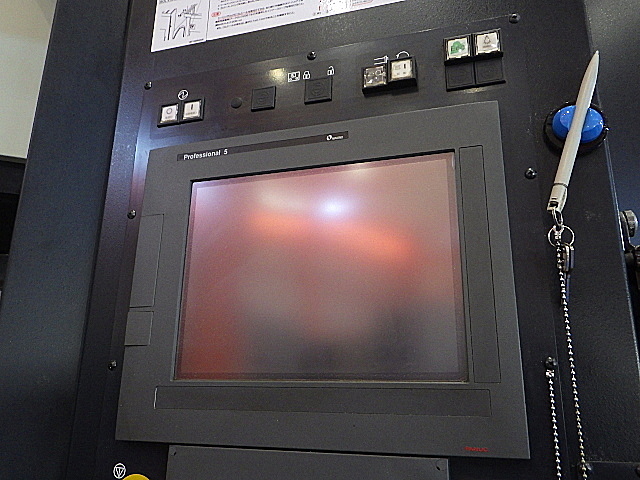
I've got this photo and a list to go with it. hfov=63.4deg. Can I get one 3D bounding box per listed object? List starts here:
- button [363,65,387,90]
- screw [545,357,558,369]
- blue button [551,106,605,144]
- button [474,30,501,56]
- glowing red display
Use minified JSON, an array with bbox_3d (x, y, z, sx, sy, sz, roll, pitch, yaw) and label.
[{"bbox_3d":[0.054,-0.152,0.493,0.025,0.025,0.011,-4,-18,17],"label":"button"},{"bbox_3d":[0.171,0.091,0.384,0.009,0.009,0.004,-4,-18,17],"label":"screw"},{"bbox_3d":[0.206,-0.093,0.413,0.036,0.034,0.016,-4,-18,17],"label":"blue button"},{"bbox_3d":[0.151,-0.175,0.468,0.025,0.025,0.011,-4,-18,17],"label":"button"},{"bbox_3d":[-0.007,0.026,0.465,0.257,0.195,0.011,-4,-18,17],"label":"glowing red display"}]

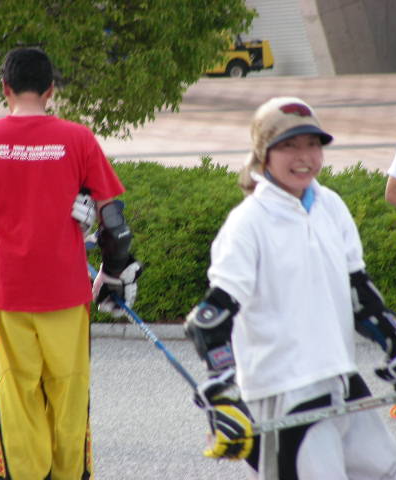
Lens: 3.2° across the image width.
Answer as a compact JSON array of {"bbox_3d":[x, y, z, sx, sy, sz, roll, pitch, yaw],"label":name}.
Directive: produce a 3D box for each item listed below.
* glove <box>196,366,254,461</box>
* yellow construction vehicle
[{"bbox_3d":[0.072,0.476,19.150,0.165,0.255,0.150,-12,-3,17],"label":"glove"},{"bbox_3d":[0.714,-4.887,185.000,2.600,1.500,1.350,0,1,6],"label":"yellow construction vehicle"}]

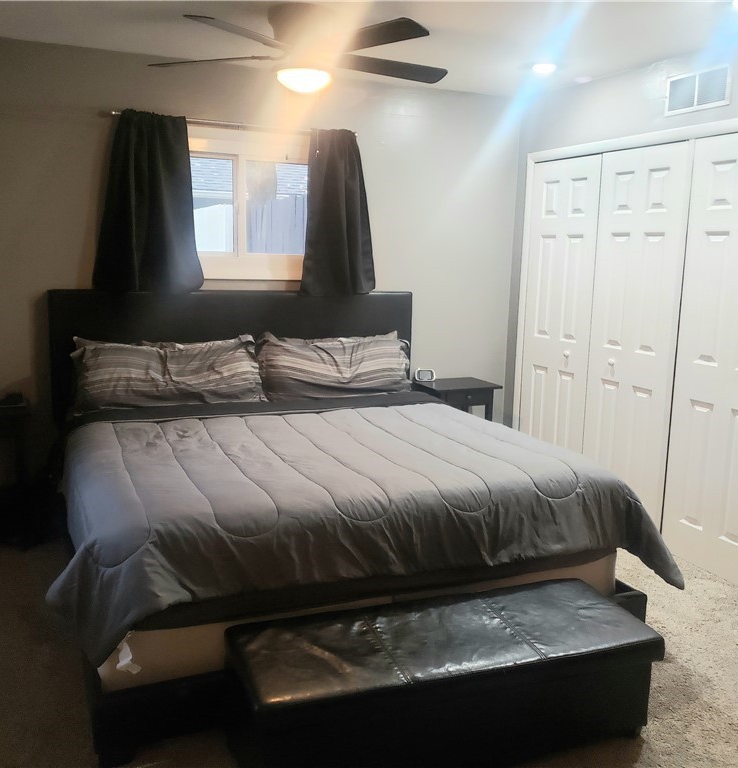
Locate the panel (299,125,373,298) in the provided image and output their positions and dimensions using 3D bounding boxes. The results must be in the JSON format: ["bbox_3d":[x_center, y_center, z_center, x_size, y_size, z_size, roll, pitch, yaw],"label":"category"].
[{"bbox_3d":[-0.169,-0.956,4.355,0.465,0.900,0.120,-3,11,-24],"label":"panel"}]

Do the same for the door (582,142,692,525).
[{"bbox_3d":[1.392,-0.208,4.075,0.040,2.021,0.630,-3,11,-24],"label":"door"}]

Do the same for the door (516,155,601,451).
[{"bbox_3d":[1.132,-0.310,4.634,0.040,2.021,0.621,-3,11,-24],"label":"door"}]

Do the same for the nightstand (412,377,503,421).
[{"bbox_3d":[0.543,0.337,4.809,0.445,0.680,0.360,-3,11,-24],"label":"nightstand"}]

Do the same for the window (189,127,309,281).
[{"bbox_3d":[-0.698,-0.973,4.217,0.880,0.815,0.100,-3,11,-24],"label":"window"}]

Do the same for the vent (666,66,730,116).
[{"bbox_3d":[1.529,-1.363,3.599,0.030,0.175,0.360,-3,11,-24],"label":"vent"}]

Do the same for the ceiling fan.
[{"bbox_3d":[-0.266,-1.324,3.056,1.300,0.331,1.300,-3,11,-24],"label":"ceiling fan"}]

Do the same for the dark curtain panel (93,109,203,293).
[{"bbox_3d":[-1.125,-0.911,3.917,0.540,0.905,0.120,-3,11,-24],"label":"dark curtain panel"}]

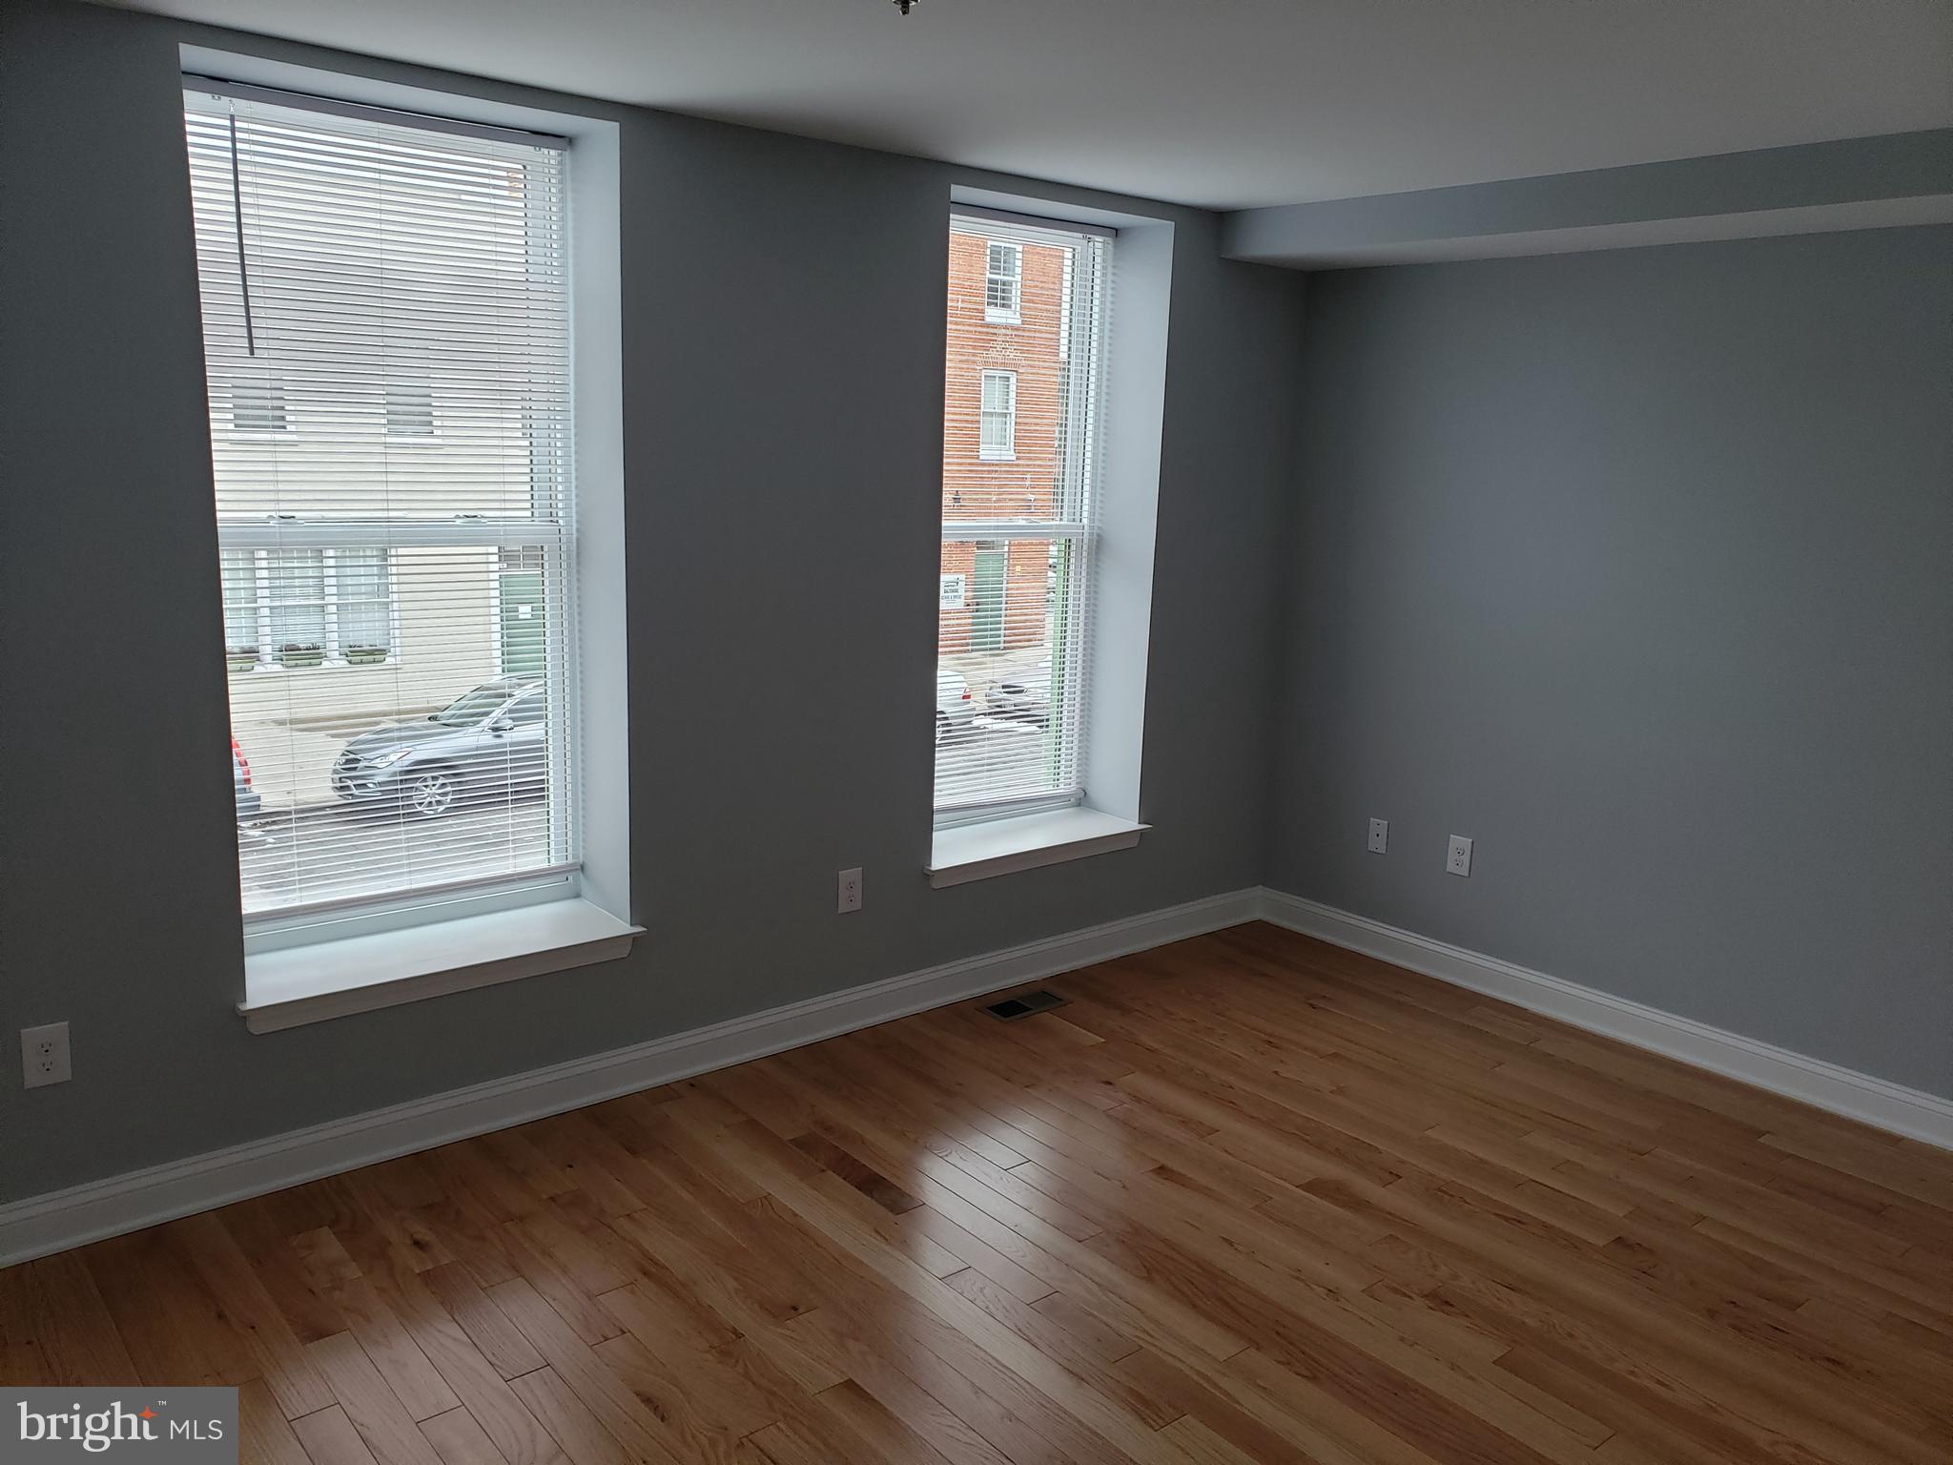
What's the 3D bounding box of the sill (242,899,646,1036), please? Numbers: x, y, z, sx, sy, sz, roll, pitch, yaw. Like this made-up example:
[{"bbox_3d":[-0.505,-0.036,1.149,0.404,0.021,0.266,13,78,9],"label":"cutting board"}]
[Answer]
[{"bbox_3d":[-1.308,0.552,3.544,0.952,0.067,0.340,-7,14,-39],"label":"sill"}]

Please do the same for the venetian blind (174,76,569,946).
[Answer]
[{"bbox_3d":[-1.392,-0.470,3.496,0.902,1.907,0.095,-7,14,-39],"label":"venetian blind"}]

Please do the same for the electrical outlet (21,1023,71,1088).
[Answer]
[{"bbox_3d":[-1.859,0.647,2.935,0.079,0.123,0.008,-7,14,-39],"label":"electrical outlet"}]

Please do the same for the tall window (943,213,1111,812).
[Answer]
[{"bbox_3d":[0.071,-0.655,4.643,0.877,1.884,0.040,-7,14,-39],"label":"tall window"}]

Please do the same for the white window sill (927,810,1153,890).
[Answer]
[{"bbox_3d":[0.119,0.367,4.720,0.945,0.067,0.336,-7,14,-39],"label":"white window sill"}]

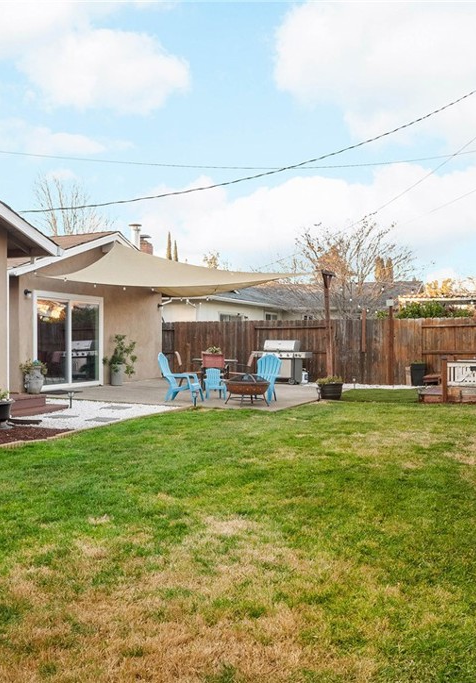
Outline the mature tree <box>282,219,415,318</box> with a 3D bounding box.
[{"bbox_3d":[3.700,-1.430,22.500,4.300,5.250,4.200,0,0,0],"label":"mature tree"}]

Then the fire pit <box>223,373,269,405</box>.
[{"bbox_3d":[0.174,0.875,12.500,0.820,0.560,0.820,0,0,0],"label":"fire pit"}]

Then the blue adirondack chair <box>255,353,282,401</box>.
[{"bbox_3d":[0.480,0.690,13.250,0.740,0.930,0.830,0,0,23],"label":"blue adirondack chair"}]

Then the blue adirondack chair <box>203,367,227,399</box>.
[{"bbox_3d":[-0.455,0.860,13.600,0.470,0.610,0.500,0,0,-12],"label":"blue adirondack chair"}]

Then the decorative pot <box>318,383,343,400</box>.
[{"bbox_3d":[1.870,1.010,13.800,0.490,0.340,0.490,0,0,0],"label":"decorative pot"}]

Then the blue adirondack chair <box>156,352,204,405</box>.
[{"bbox_3d":[-1.100,0.690,13.100,0.840,0.940,0.740,0,0,23],"label":"blue adirondack chair"}]

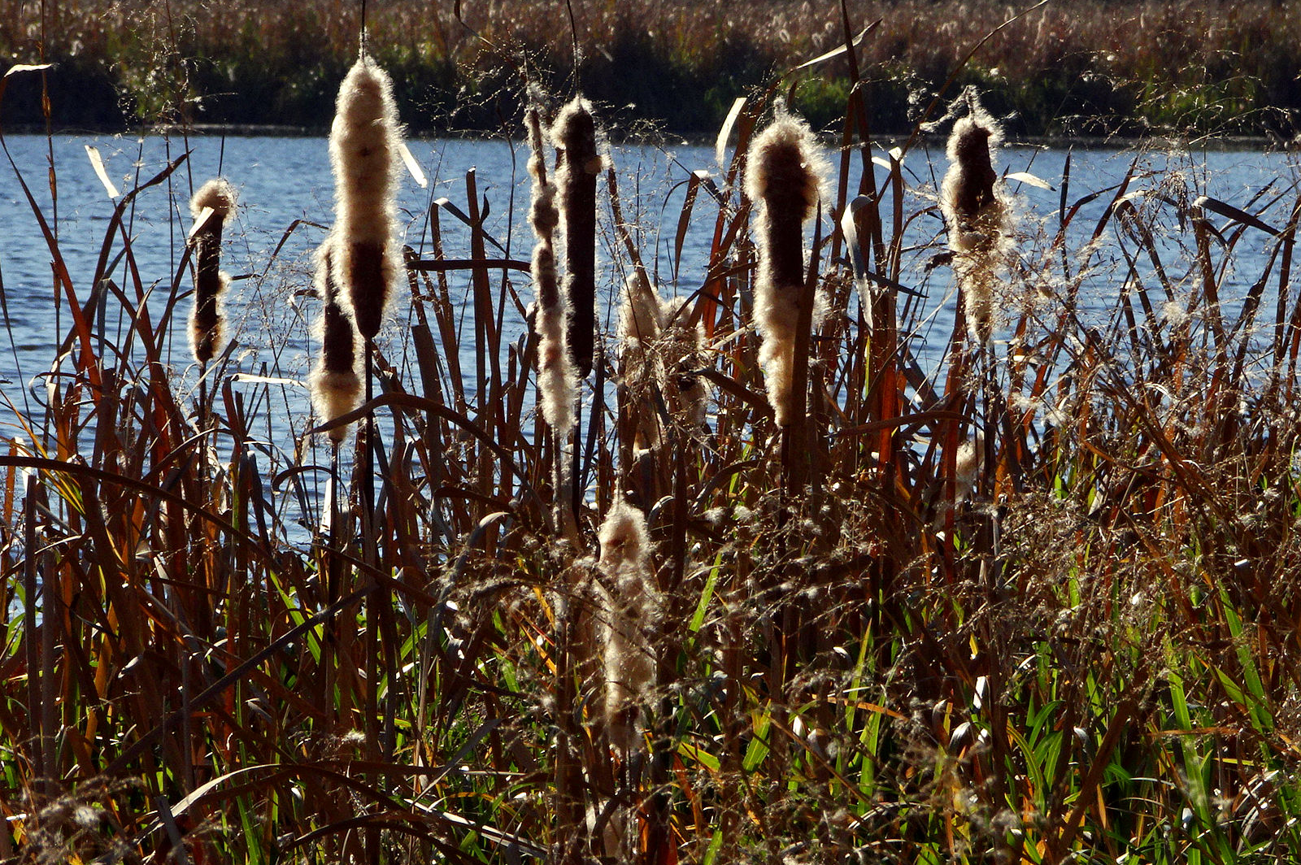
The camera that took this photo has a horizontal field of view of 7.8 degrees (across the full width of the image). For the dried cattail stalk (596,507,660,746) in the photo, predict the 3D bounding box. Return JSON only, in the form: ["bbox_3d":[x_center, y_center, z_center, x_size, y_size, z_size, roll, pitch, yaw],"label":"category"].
[{"bbox_3d":[-0.015,0.134,6.600,0.037,0.172,0.037,-2,3,0],"label":"dried cattail stalk"}]

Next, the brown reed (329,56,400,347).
[{"bbox_3d":[-0.201,-0.164,6.700,0.050,0.201,0.050,-1,3,0],"label":"brown reed"}]

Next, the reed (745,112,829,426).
[{"bbox_3d":[0.097,-0.116,6.800,0.059,0.223,0.059,0,3,0],"label":"reed"}]

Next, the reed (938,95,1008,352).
[{"bbox_3d":[0.237,-0.155,7.000,0.048,0.183,0.048,-2,3,0],"label":"reed"}]

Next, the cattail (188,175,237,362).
[{"bbox_3d":[-0.345,-0.127,7.500,0.035,0.148,0.035,3,3,0],"label":"cattail"}]

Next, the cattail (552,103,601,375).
[{"bbox_3d":[-0.054,-0.140,6.900,0.032,0.205,0.032,-2,3,0],"label":"cattail"}]

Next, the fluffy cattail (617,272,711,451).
[{"bbox_3d":[0.010,-0.052,7.100,0.068,0.140,0.041,0,3,0],"label":"fluffy cattail"}]

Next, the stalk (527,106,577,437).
[{"bbox_3d":[-0.070,-0.114,6.800,0.024,0.235,0.024,-4,3,0],"label":"stalk"}]

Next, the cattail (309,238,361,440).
[{"bbox_3d":[-0.260,-0.076,7.900,0.036,0.172,0.035,-3,2,0],"label":"cattail"}]

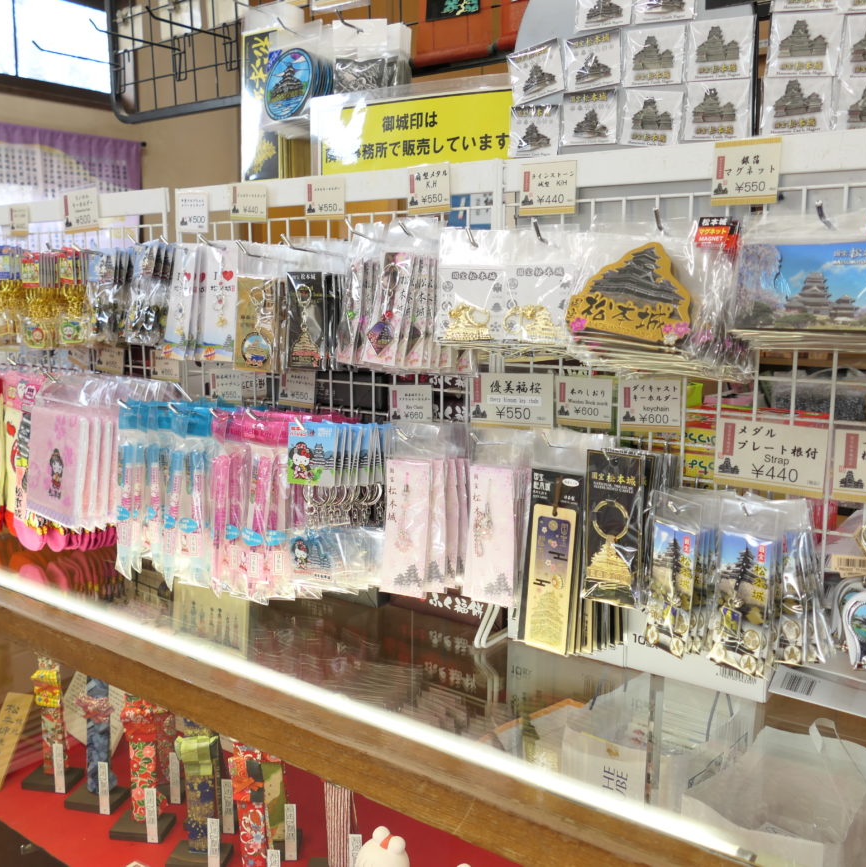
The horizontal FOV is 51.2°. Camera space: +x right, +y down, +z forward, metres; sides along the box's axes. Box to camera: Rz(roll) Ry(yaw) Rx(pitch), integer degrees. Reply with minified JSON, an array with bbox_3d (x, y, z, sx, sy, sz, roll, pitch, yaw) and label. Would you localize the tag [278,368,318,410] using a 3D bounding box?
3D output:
[{"bbox_3d":[-0.159,-0.054,1.048,0.055,0.045,0.004,6,11,34],"label":"tag"}]

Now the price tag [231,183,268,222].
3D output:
[{"bbox_3d":[-0.211,-0.266,1.037,0.057,0.041,0.004,6,10,34],"label":"price tag"}]

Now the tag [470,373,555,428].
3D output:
[{"bbox_3d":[0.075,-0.031,0.874,0.091,0.055,0.004,6,11,34],"label":"tag"}]

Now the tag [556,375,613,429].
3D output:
[{"bbox_3d":[0.140,-0.029,0.835,0.056,0.045,0.004,5,10,31],"label":"tag"}]

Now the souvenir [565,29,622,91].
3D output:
[{"bbox_3d":[0.161,-0.375,0.911,0.059,0.055,0.008,5,10,31],"label":"souvenir"}]

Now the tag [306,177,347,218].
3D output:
[{"bbox_3d":[-0.116,-0.254,0.972,0.056,0.043,0.004,6,10,34],"label":"tag"}]

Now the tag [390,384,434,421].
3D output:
[{"bbox_3d":[-0.022,-0.027,0.938,0.052,0.043,0.004,6,10,34],"label":"tag"}]

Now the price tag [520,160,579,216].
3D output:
[{"bbox_3d":[0.106,-0.225,0.832,0.056,0.048,0.004,6,11,34],"label":"price tag"}]

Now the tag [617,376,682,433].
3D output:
[{"bbox_3d":[0.193,-0.026,0.803,0.057,0.046,0.004,5,10,31],"label":"tag"}]

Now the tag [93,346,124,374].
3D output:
[{"bbox_3d":[-0.437,-0.104,1.219,0.062,0.042,0.004,6,11,37],"label":"tag"}]

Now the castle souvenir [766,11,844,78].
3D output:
[{"bbox_3d":[0.349,-0.367,0.850,0.062,0.059,0.008,8,12,22],"label":"castle souvenir"}]

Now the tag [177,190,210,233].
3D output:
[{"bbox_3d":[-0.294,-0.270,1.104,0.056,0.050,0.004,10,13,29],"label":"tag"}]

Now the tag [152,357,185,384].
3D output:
[{"bbox_3d":[-0.349,-0.090,1.175,0.055,0.041,0.004,6,11,34],"label":"tag"}]

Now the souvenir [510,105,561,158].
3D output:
[{"bbox_3d":[0.118,-0.348,1.040,0.059,0.057,0.008,7,12,23],"label":"souvenir"}]

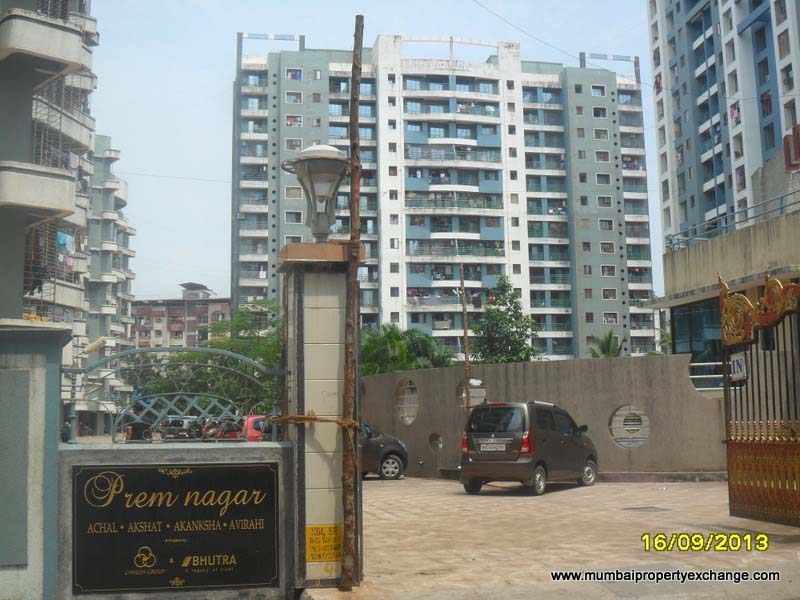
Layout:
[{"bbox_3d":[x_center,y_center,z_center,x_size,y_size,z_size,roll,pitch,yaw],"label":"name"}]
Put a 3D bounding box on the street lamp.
[{"bbox_3d":[-0.675,-0.834,8.178,0.540,0.840,0.540,1,-7,-13],"label":"street lamp"}]

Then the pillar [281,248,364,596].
[{"bbox_3d":[-0.624,0.885,7.961,0.575,2.586,0.565,1,-7,-13],"label":"pillar"}]

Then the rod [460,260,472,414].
[{"bbox_3d":[1.467,1.561,21.975,0.100,4.800,0.100,-1,-7,0],"label":"rod"}]

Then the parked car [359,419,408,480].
[{"bbox_3d":[-1.544,3.579,24.531,3.780,1.540,1.690,6,-10,-43],"label":"parked car"}]

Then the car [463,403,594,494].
[{"bbox_3d":[2.590,2.833,19.756,1.490,1.690,3.600,-5,-8,31],"label":"car"}]

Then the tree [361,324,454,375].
[{"bbox_3d":[0.172,3.073,32.874,3.300,4.600,3.100,-1,-7,0],"label":"tree"}]

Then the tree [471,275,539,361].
[{"bbox_3d":[3.273,2.130,30.971,2.400,5.900,2.300,-1,-7,0],"label":"tree"}]

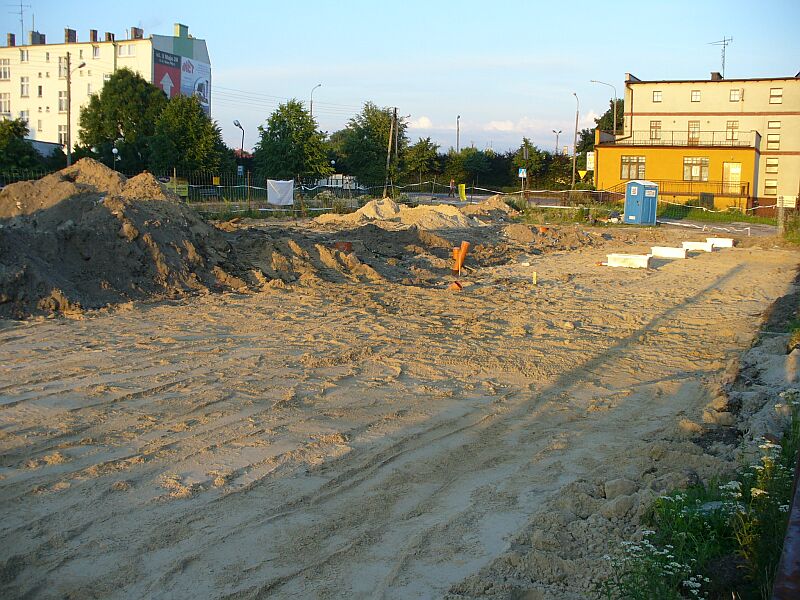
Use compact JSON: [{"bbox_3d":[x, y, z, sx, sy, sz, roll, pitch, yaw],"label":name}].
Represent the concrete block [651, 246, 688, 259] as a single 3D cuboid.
[{"bbox_3d":[6.968,-1.237,22.081,0.840,0.280,0.420,5,9,28],"label":"concrete block"}]

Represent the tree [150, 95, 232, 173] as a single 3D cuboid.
[{"bbox_3d":[-17.395,-12.831,71.000,6.700,8.100,6.500,0,9,-14],"label":"tree"}]

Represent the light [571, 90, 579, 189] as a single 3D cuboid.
[{"bbox_3d":[15.787,-14.174,77.405,0.350,9.000,0.900,5,8,25],"label":"light"}]

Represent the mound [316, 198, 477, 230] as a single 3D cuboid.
[{"bbox_3d":[-0.153,-3.843,37.300,6.800,1.150,4.000,2,8,0],"label":"mound"}]

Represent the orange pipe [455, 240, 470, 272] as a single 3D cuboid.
[{"bbox_3d":[1.535,-1.081,21.000,0.380,0.740,0.220,2,8,0],"label":"orange pipe"}]

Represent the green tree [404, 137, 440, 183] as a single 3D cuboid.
[{"bbox_3d":[2.348,-13.715,86.643,3.500,5.400,3.500,1,8,0],"label":"green tree"}]

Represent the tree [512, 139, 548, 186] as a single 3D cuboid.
[{"bbox_3d":[13.640,-13.919,88.650,3.500,5.300,3.500,1,8,0],"label":"tree"}]

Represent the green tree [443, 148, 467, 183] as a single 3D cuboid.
[{"bbox_3d":[5.481,-12.711,86.000,2.500,4.900,2.500,2,8,0],"label":"green tree"}]

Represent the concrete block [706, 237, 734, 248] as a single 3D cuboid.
[{"bbox_3d":[11.619,-2.098,31.000,1.000,0.310,0.420,5,9,20],"label":"concrete block"}]

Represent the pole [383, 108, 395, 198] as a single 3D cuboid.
[{"bbox_3d":[-0.956,-12.549,73.497,0.950,7.600,0.400,1,8,0],"label":"pole"}]

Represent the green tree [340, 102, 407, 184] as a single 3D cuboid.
[{"bbox_3d":[-2.355,-13.209,76.000,5.700,8.300,5.700,1,8,-2],"label":"green tree"}]

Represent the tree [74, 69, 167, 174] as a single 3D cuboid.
[{"bbox_3d":[-25.404,-15.506,78.000,8.200,10.900,8.000,-1,9,-18],"label":"tree"}]

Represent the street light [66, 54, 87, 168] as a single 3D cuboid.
[{"bbox_3d":[-20.681,-11.186,54.421,1.350,8.750,0.330,6,9,32],"label":"street light"}]

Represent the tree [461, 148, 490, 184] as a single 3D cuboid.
[{"bbox_3d":[8.100,-13.755,89.702,2.800,4.500,2.800,1,8,0],"label":"tree"}]

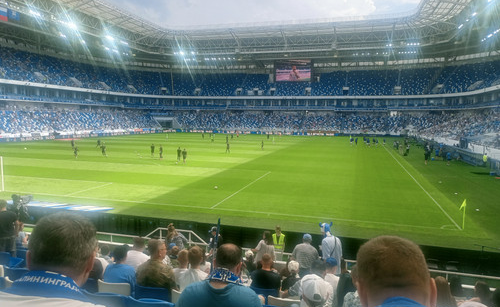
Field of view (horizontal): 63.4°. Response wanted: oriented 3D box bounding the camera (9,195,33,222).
[{"bbox_3d":[-11.300,2.835,20.187,1.000,1.500,0.850,-2,6,-26],"label":"camera"}]

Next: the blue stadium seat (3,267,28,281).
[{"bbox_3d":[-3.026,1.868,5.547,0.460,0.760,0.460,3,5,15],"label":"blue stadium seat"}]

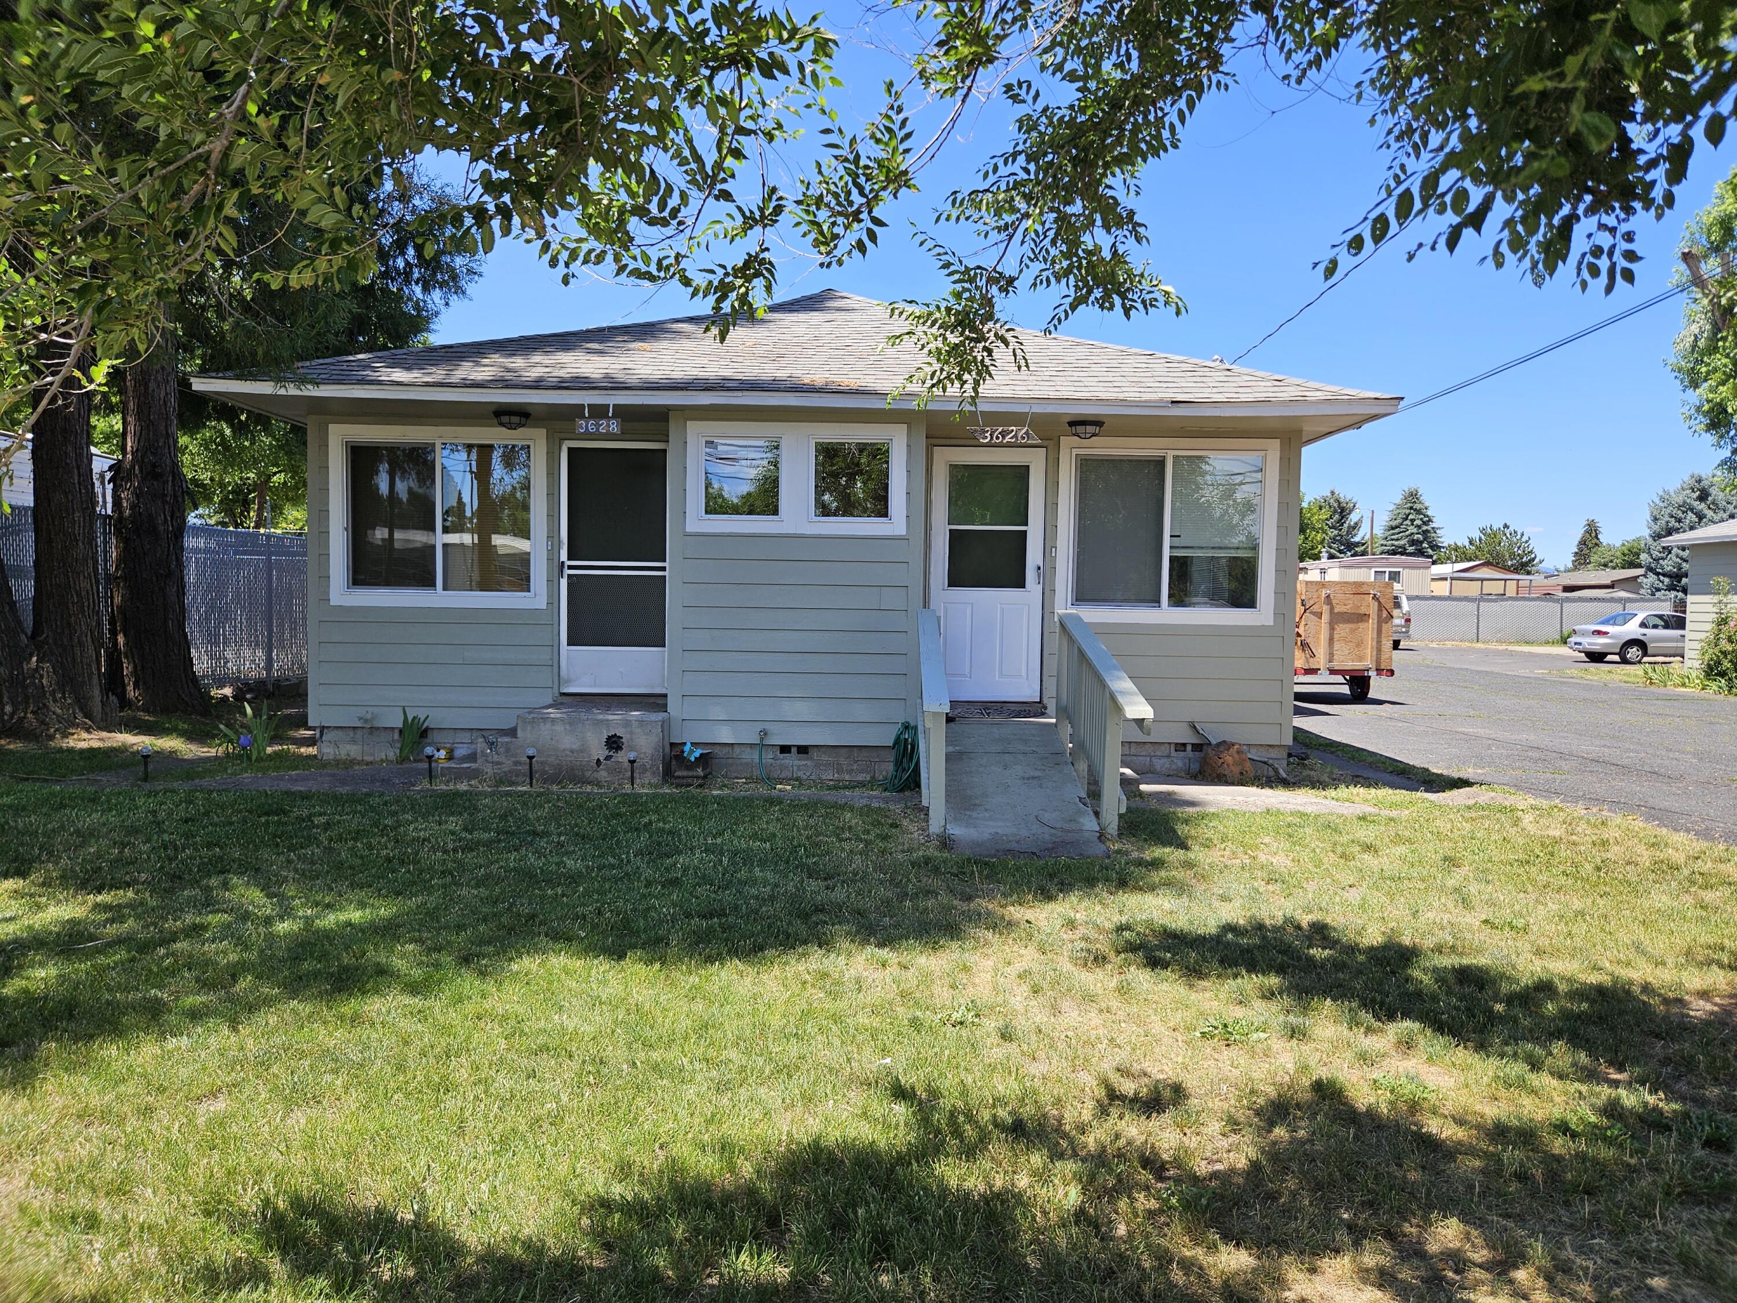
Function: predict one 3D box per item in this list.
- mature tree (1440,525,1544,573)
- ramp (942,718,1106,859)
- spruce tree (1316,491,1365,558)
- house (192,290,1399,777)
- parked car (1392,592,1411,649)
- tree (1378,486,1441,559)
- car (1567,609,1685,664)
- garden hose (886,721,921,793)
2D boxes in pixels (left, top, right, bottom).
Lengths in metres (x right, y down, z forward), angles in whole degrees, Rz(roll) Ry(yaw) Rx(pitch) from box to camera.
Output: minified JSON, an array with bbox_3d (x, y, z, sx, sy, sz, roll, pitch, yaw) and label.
[{"bbox_3d":[41.958,-5.133,78.000,7.200,7.400,7.000,1,3,1],"label":"mature tree"},{"bbox_3d":[0.920,0.813,7.278,0.920,0.520,2.070,1,3,1],"label":"ramp"},{"bbox_3d":[32.310,-6.403,80.000,5.000,9.400,5.000,1,3,1],"label":"spruce tree"},{"bbox_3d":[-0.482,-1.653,13.546,8.900,4.820,10.300,1,3,1],"label":"house"},{"bbox_3d":[16.598,-1.057,39.596,1.900,1.860,4.800,1,3,2],"label":"parked car"},{"bbox_3d":[35.273,-6.018,75.000,5.000,9.200,5.000,1,3,1],"label":"tree"},{"bbox_3d":[22.073,-0.377,32.095,4.580,1.390,1.720,1,3,-1],"label":"car"},{"bbox_3d":[0.281,0.784,8.550,0.290,0.530,0.220,1,3,1],"label":"garden hose"}]

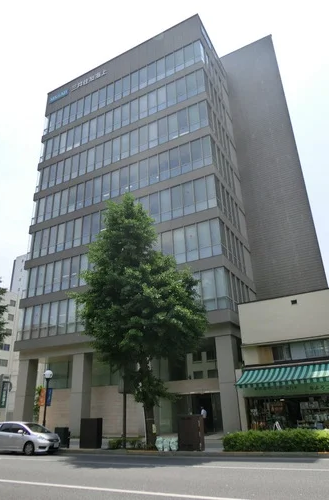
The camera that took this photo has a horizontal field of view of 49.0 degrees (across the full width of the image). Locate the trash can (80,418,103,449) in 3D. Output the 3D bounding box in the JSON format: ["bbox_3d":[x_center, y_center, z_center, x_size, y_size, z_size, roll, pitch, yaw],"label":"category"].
[{"bbox_3d":[-3.969,9.901,19.576,1.120,1.450,0.430,-14,-26,25],"label":"trash can"}]

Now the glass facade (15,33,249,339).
[{"bbox_3d":[-2.865,-4.442,35.877,19.400,25.600,8.100,-14,-26,25],"label":"glass facade"}]

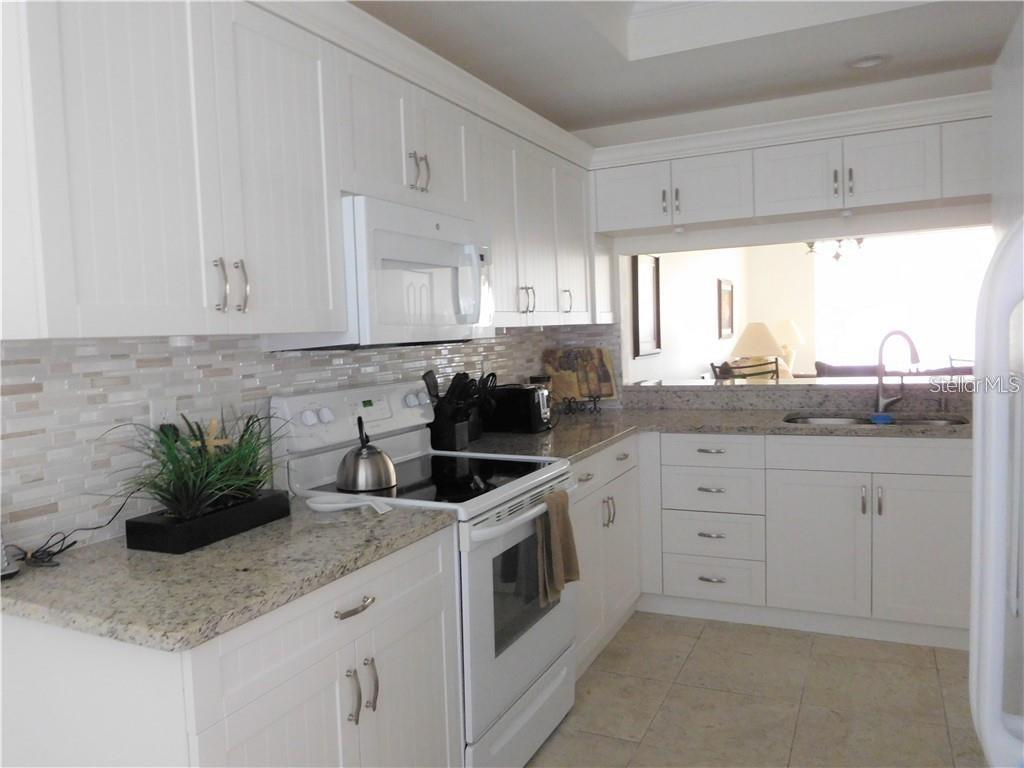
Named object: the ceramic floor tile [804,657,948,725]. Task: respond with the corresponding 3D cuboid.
[{"bbox_3d":[1.331,1.123,2.738,0.451,0.012,0.444,-1,4,26],"label":"ceramic floor tile"}]

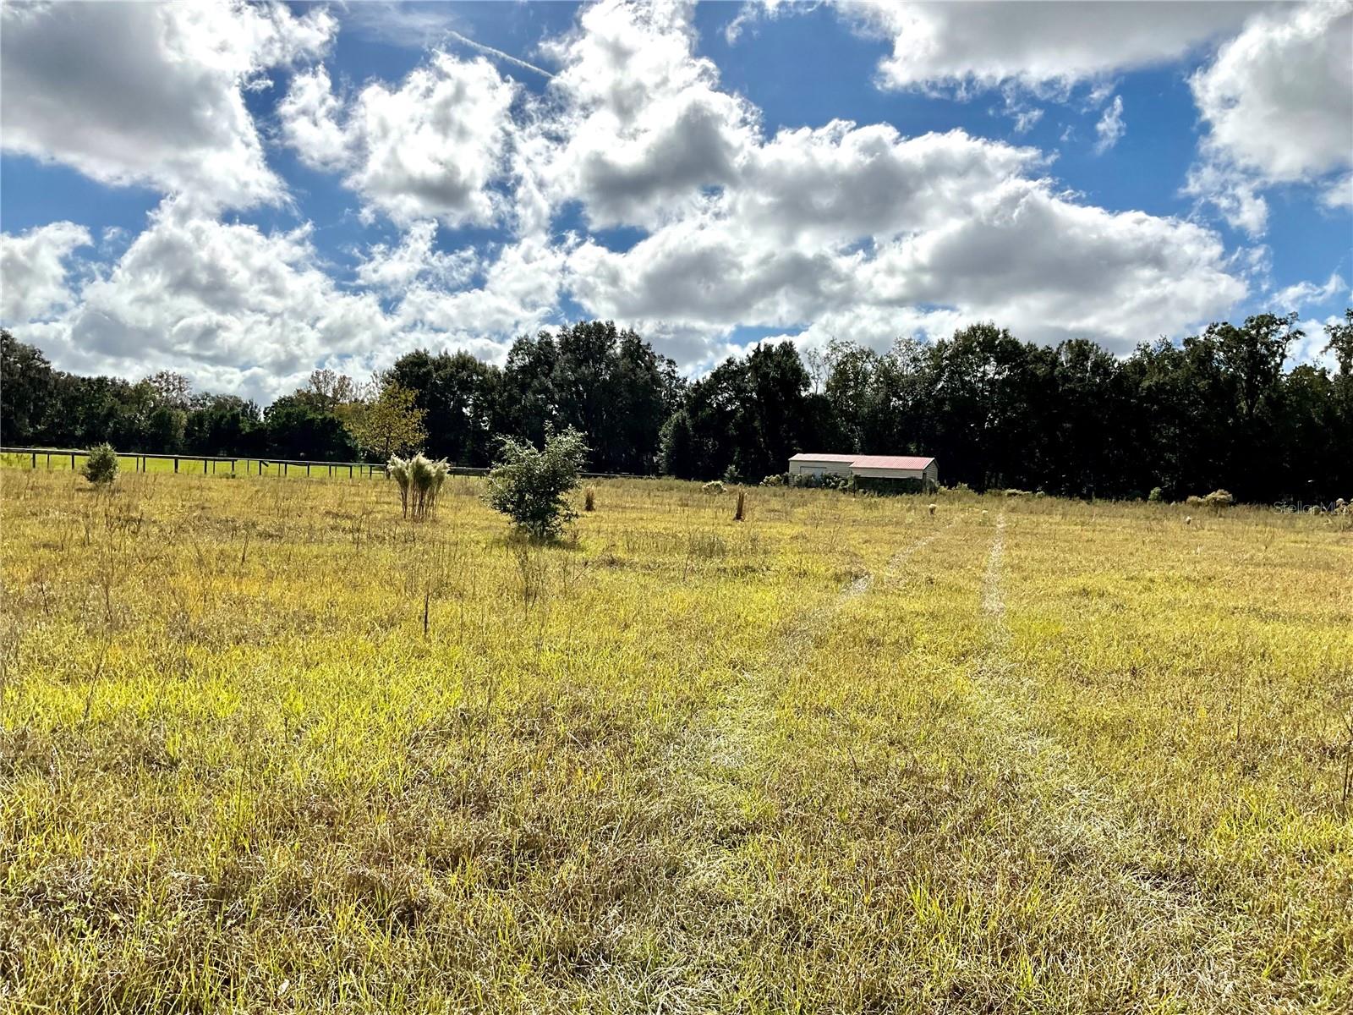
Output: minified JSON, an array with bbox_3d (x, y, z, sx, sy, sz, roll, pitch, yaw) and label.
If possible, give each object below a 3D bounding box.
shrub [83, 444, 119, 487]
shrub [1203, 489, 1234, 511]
[{"bbox_3d":[-23.518,-1.749,46.314,1.468,1.814,1.468,2,2,0],"label":"shrub"},{"bbox_3d":[28.547,-0.306,59.671,1.614,1.336,1.614,2,2,0],"label":"shrub"}]

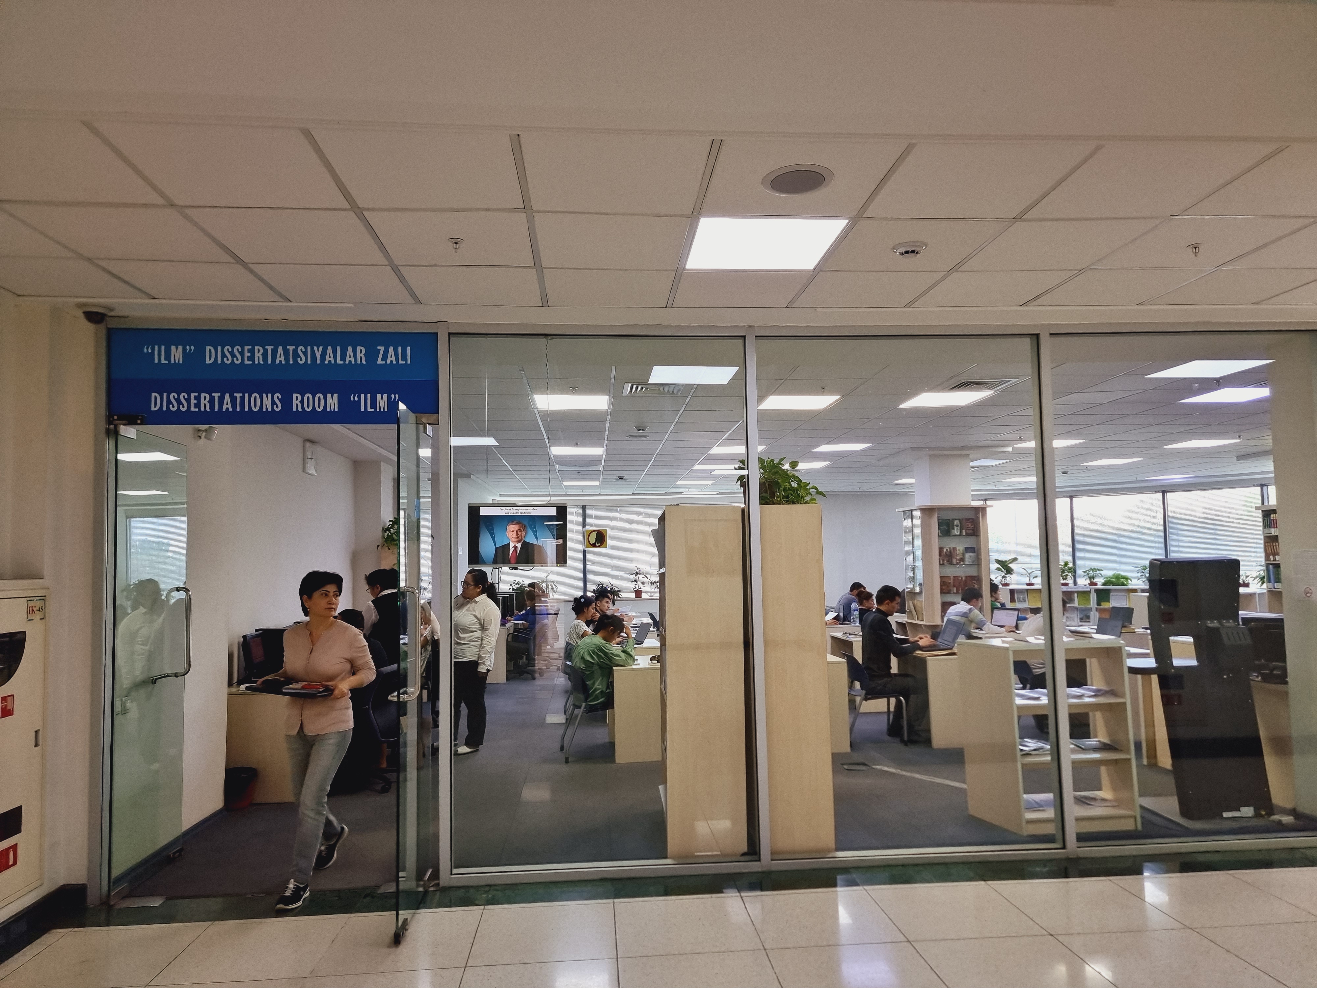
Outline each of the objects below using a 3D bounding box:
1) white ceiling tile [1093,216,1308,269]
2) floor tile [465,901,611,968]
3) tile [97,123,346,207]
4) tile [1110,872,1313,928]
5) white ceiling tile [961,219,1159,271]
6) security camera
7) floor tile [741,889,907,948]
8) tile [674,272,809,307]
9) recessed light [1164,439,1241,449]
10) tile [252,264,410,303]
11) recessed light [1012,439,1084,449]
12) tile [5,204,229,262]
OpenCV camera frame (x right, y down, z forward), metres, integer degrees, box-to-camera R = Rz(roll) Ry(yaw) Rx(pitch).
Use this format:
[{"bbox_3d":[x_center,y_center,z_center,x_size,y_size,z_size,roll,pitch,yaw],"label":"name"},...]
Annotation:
[{"bbox_3d":[2.200,-1.024,3.741,0.595,0.020,0.600,-1,-4,-5],"label":"white ceiling tile"},{"bbox_3d":[-0.483,1.889,3.935,0.595,0.015,0.600,-1,-4,-5],"label":"floor tile"},{"bbox_3d":[-1.350,-1.048,2.913,0.588,0.025,0.560,-1,-4,-4],"label":"tile"},{"bbox_3d":[2.509,1.850,4.163,0.595,0.015,0.600,-1,-4,-5],"label":"tile"},{"bbox_3d":[1.616,-1.017,3.724,0.580,0.015,0.590,-1,-4,-4],"label":"white ceiling tile"},{"bbox_3d":[-2.693,-0.856,4.378,0.140,0.085,0.140,-1,-5,-4],"label":"security camera"},{"bbox_3d":[0.711,1.874,4.031,0.595,0.015,0.600,-1,-4,-5],"label":"floor tile"},{"bbox_3d":[0.375,-0.952,4.229,0.580,0.015,0.580,-1,-4,-4],"label":"tile"},{"bbox_3d":[6.314,-0.605,10.626,0.590,0.040,0.590,-1,-4,-4],"label":"recessed light"},{"bbox_3d":[-1.418,-0.933,4.046,0.595,0.020,0.570,-1,-4,-5],"label":"tile"},{"bbox_3d":[4.423,-0.564,10.397,0.590,0.030,0.590,-1,-4,-4],"label":"recessed light"},{"bbox_3d":[-1.959,-0.968,3.400,0.580,0.015,0.590,-1,-4,-4],"label":"tile"}]

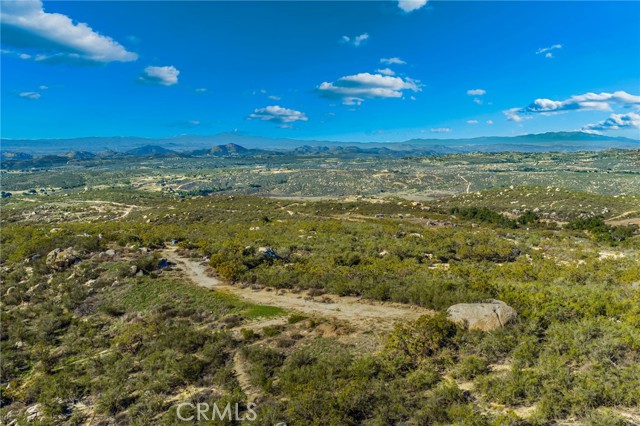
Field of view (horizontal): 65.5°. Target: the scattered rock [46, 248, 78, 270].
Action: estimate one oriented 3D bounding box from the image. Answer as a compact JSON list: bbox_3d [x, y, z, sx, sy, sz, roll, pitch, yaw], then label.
[{"bbox_3d":[-30.020,5.421,58.000,3.700,2.200,2.800,-4,9,-28],"label":"scattered rock"}]

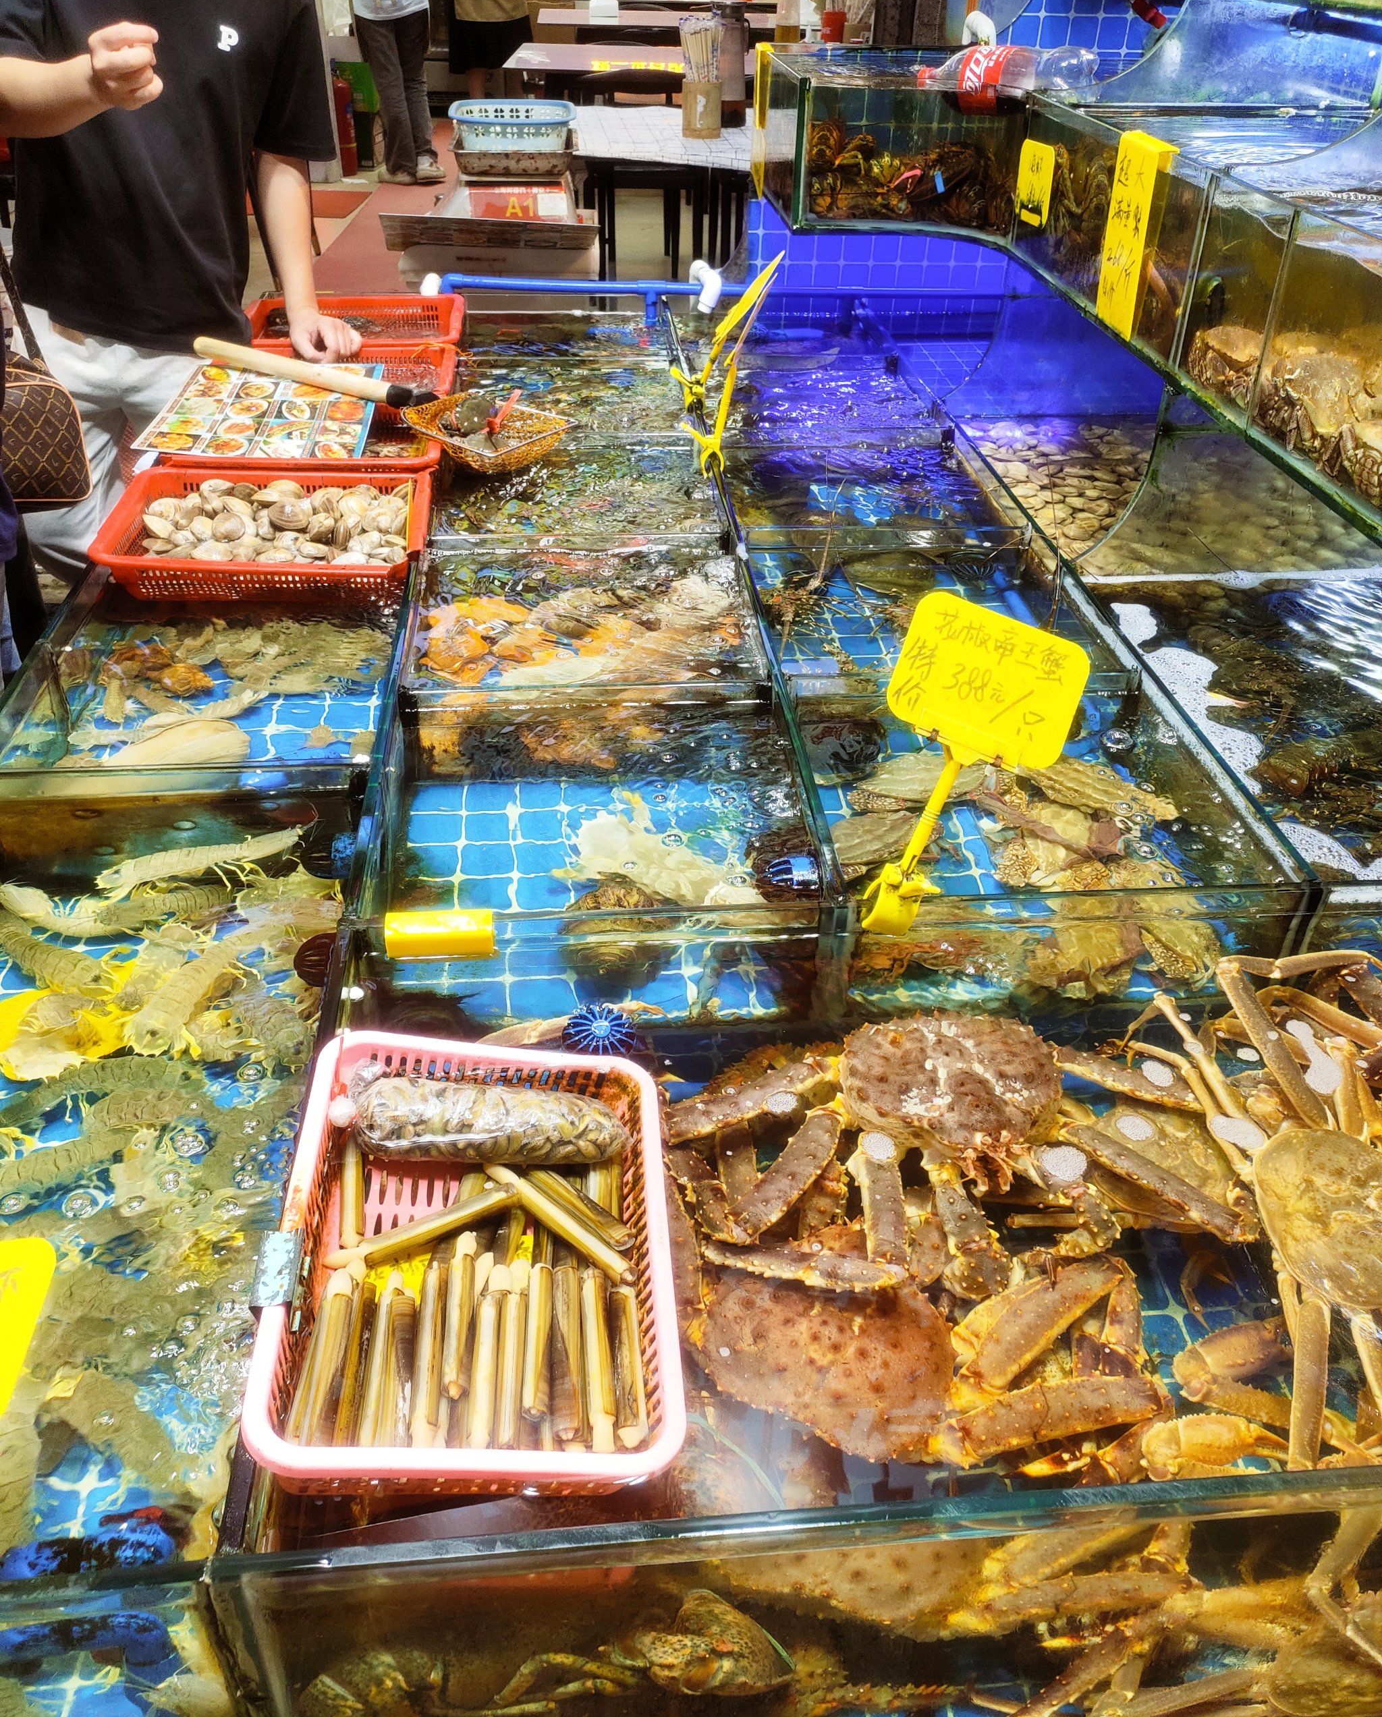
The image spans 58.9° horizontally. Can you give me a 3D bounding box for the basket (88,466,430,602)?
[{"bbox_3d":[-0.545,-0.425,1.611,0.385,0.090,0.330,-2,38,-5],"label":"basket"}]

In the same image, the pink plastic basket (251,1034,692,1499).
[{"bbox_3d":[-0.138,0.261,0.792,0.242,0.090,0.305,6,37,-11],"label":"pink plastic basket"}]

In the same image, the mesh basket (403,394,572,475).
[{"bbox_3d":[-0.303,-0.617,1.824,0.175,0.090,0.225,-30,48,-34],"label":"mesh basket"}]

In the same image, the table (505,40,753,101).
[{"bbox_3d":[-0.109,-3.114,5.455,1.330,0.750,0.880,-2,38,-5],"label":"table"}]

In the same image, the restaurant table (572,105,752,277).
[{"bbox_3d":[0.188,-1.842,3.832,1.180,0.750,0.870,-2,38,-5],"label":"restaurant table"}]

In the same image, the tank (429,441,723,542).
[{"bbox_3d":[-0.161,-0.442,1.781,0.400,0.230,0.385,-2,38,-5],"label":"tank"}]

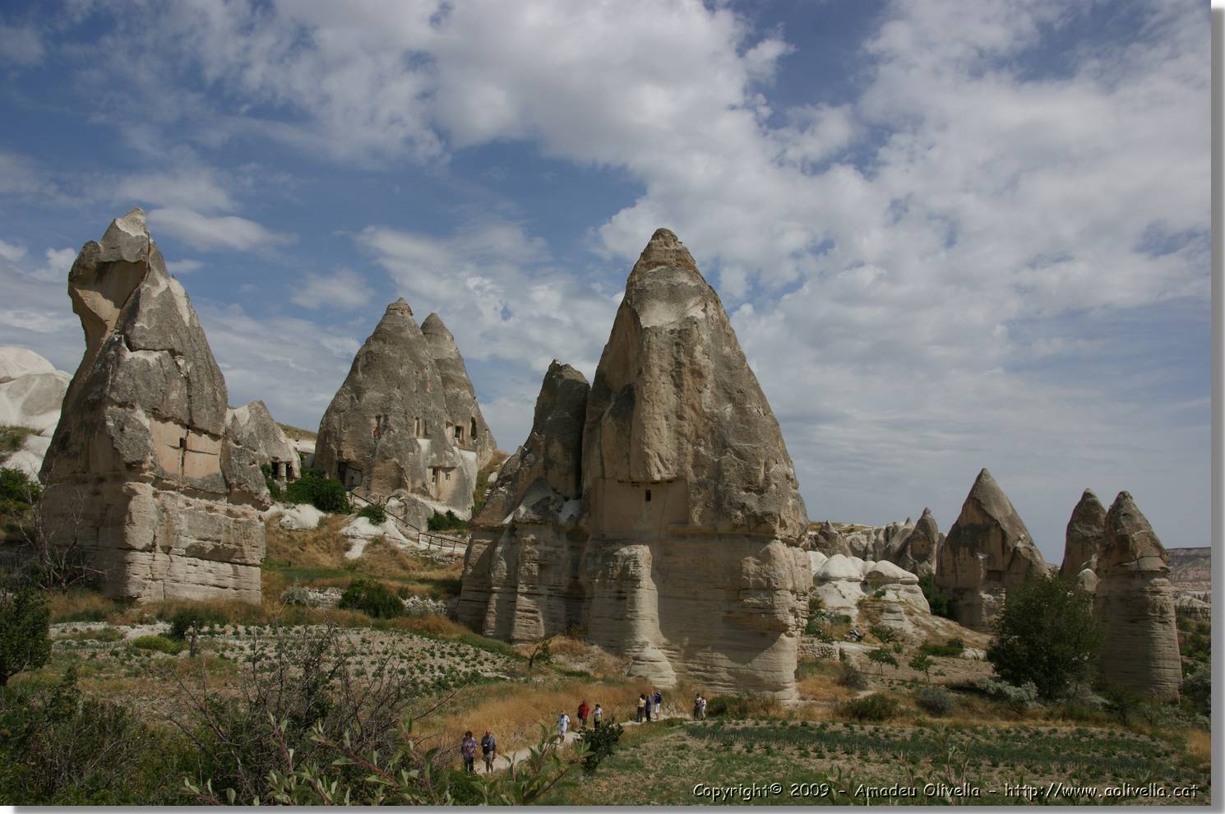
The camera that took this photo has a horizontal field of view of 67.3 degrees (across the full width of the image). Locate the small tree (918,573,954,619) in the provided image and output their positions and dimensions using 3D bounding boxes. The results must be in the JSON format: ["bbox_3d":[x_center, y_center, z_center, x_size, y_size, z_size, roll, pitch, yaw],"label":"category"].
[{"bbox_3d":[40.000,23.363,113.653,5.200,5.800,5.000,-4,-14,17],"label":"small tree"}]

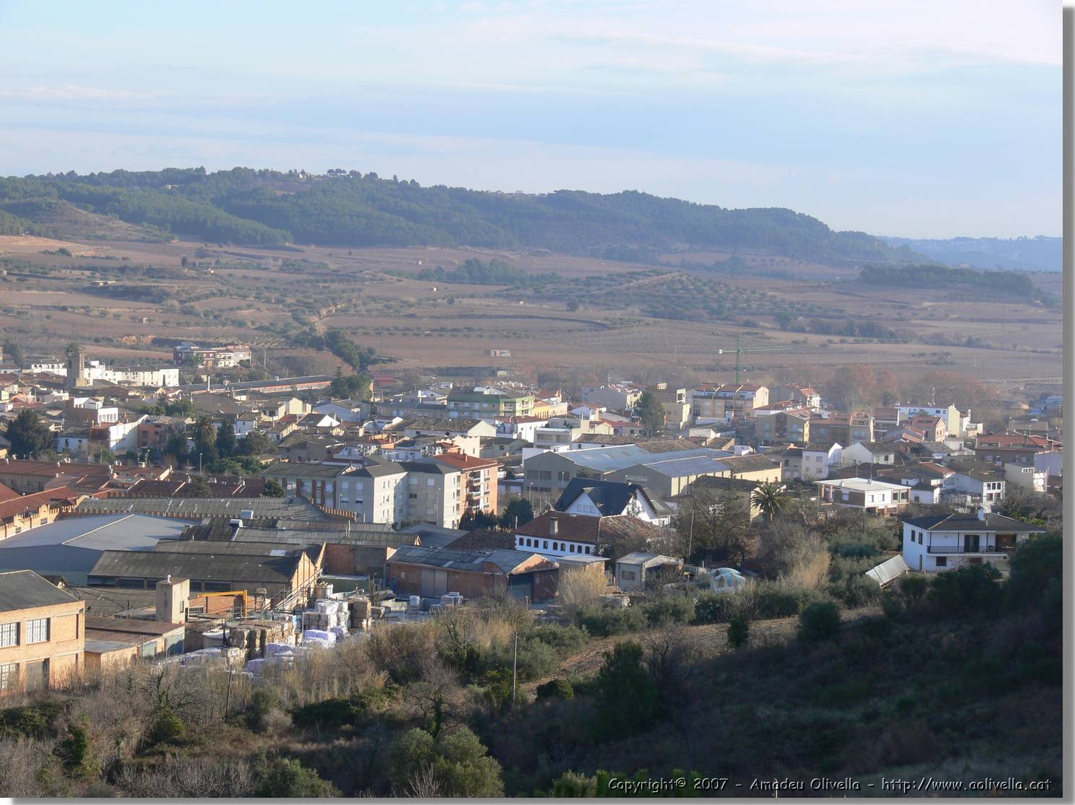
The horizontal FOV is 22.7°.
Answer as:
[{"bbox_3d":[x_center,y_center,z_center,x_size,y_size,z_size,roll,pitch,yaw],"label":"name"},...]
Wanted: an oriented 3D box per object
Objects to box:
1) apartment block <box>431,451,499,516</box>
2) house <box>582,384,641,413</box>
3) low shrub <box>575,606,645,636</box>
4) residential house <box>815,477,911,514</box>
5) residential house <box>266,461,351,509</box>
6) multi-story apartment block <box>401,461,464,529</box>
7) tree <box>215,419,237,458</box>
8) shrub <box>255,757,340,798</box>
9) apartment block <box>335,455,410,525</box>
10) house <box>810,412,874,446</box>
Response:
[{"bbox_3d":[-17.605,18.649,555.483,12.400,13.800,18.500,2,3,21],"label":"apartment block"},{"bbox_3d":[26.249,-1.508,937.548,15.980,10.000,22.330,2,3,15],"label":"house"},{"bbox_3d":[10.280,30.256,370.747,9.496,3.810,7.000,1,3,2],"label":"low shrub"},{"bbox_3d":[57.131,16.636,468.559,10.900,4.700,13.650,4,4,43],"label":"residential house"},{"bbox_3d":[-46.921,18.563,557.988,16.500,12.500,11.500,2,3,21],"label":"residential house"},{"bbox_3d":[-21.018,18.696,537.777,9.380,13.200,9.600,3,3,21],"label":"multi-story apartment block"},{"bbox_3d":[-80.254,9.834,689.398,5.342,11.229,5.342,1,3,-7],"label":"tree"},{"bbox_3d":[-13.476,21.423,150.000,4.600,3.000,4.300,1,3,0],"label":"shrub"},{"bbox_3d":[-33.141,19.204,536.803,8.700,12.600,15.300,3,4,23],"label":"apartment block"},{"bbox_3d":[94.694,8.263,815.298,19.500,10.113,10.500,2,4,30],"label":"house"}]

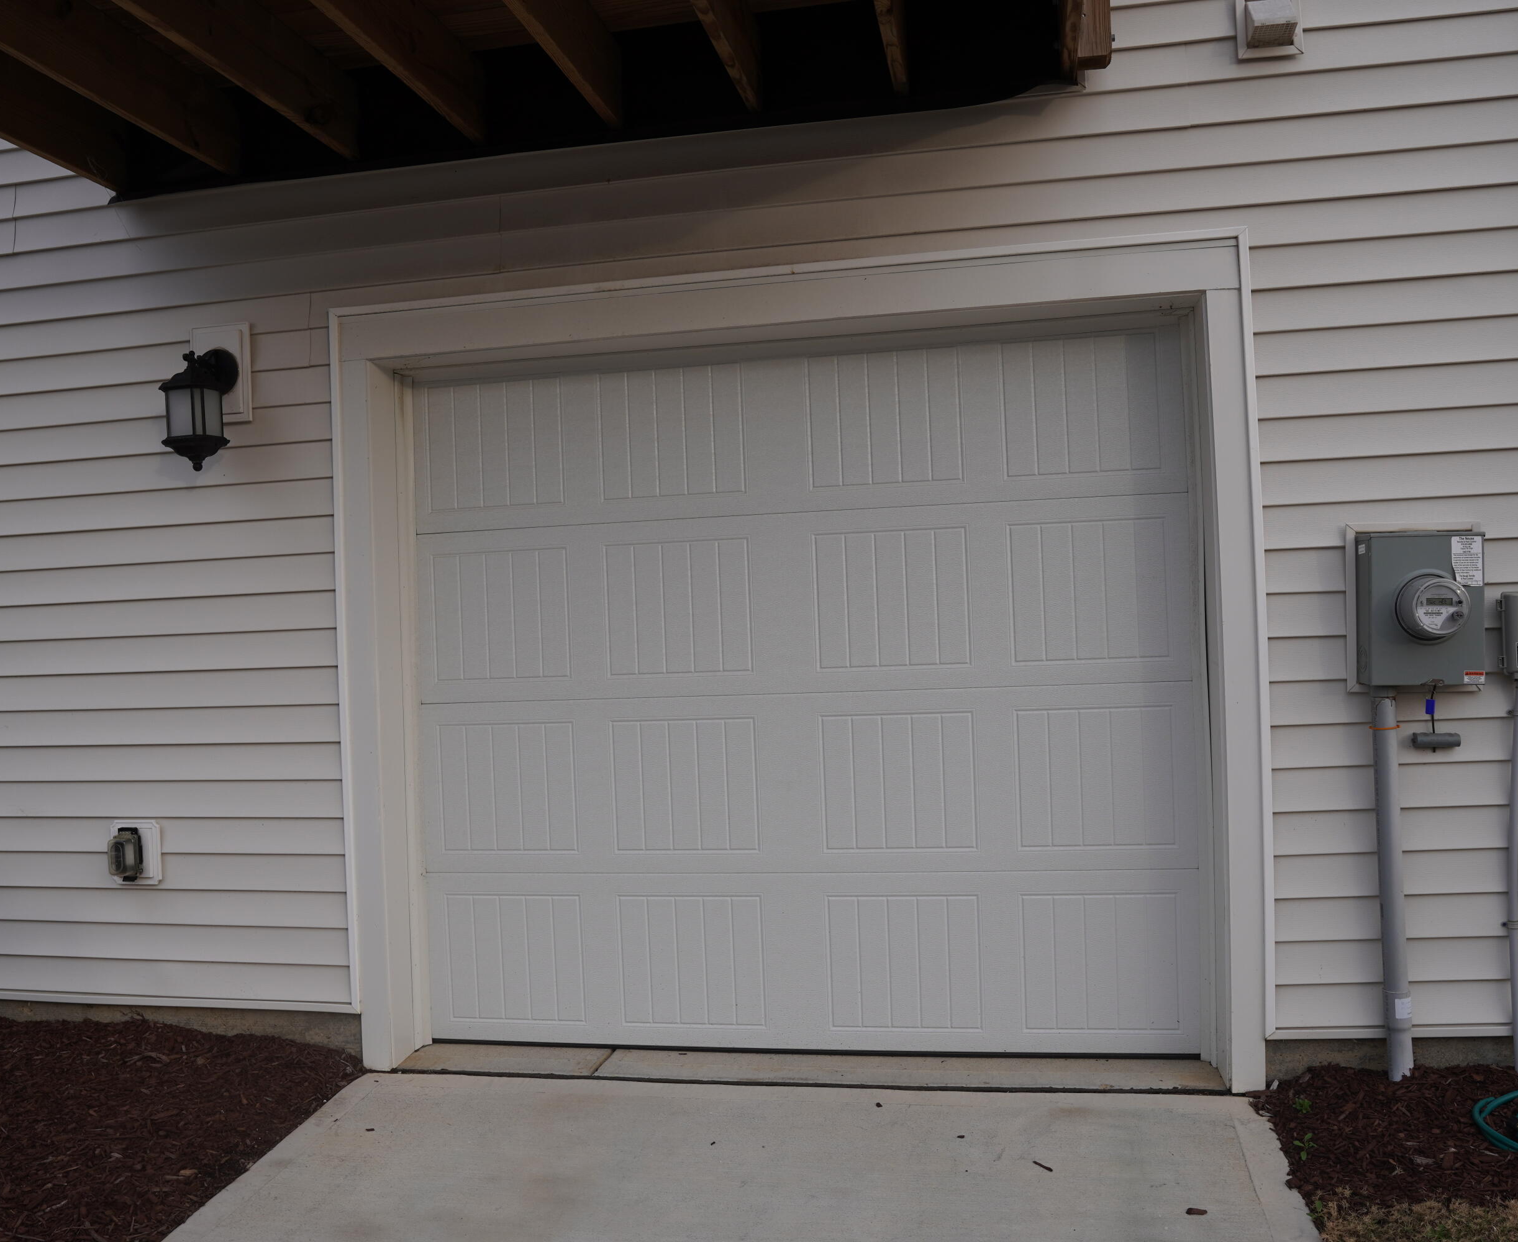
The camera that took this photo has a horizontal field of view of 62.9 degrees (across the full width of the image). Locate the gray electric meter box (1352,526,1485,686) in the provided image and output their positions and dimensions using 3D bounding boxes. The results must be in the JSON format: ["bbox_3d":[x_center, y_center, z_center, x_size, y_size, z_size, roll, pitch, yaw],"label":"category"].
[{"bbox_3d":[1.692,-0.030,3.154,0.269,0.392,0.230,-2,0,10],"label":"gray electric meter box"}]

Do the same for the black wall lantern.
[{"bbox_3d":[-1.696,-0.645,3.737,0.210,0.393,0.230,-2,0,10],"label":"black wall lantern"}]

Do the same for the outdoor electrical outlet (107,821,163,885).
[{"bbox_3d":[-1.979,0.734,3.886,0.172,0.204,0.095,-2,0,10],"label":"outdoor electrical outlet"}]

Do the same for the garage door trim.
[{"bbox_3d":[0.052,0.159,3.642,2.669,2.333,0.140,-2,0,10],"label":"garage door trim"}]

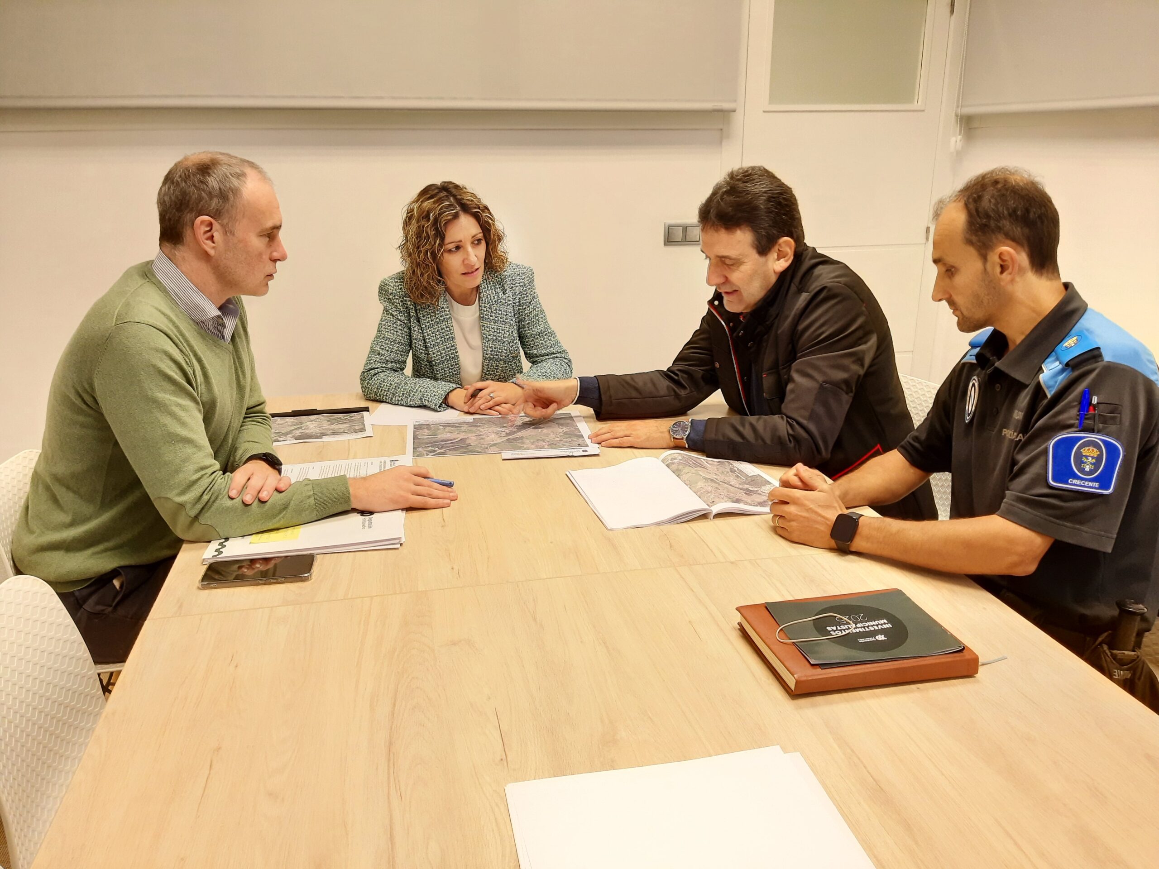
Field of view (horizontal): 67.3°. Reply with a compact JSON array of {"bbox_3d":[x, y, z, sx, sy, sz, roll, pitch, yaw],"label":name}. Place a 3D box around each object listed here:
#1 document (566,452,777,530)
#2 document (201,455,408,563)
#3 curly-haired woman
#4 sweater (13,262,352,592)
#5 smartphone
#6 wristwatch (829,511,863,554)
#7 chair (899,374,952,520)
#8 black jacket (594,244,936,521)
[{"bbox_3d":[0.198,0.090,1.641,0.385,0.025,0.292,-5,19,-14],"label":"document"},{"bbox_3d":[-0.470,0.119,1.567,0.303,0.015,0.425,-3,18,-10],"label":"document"},{"bbox_3d":[-0.290,-0.008,2.313,0.510,1.270,0.620,-3,18,-10],"label":"curly-haired woman"},{"bbox_3d":[-0.702,0.005,1.600,0.590,0.620,0.540,-4,19,-13],"label":"sweater"},{"bbox_3d":[-0.483,0.202,1.321,0.156,0.011,0.077,-3,18,-10],"label":"smartphone"},{"bbox_3d":[0.419,0.153,1.355,0.042,0.062,0.052,7,-11,20],"label":"wristwatch"},{"bbox_3d":[0.574,0.272,2.182,0.520,0.820,0.470,-4,19,-13],"label":"chair"},{"bbox_3d":[0.371,-0.083,1.917,0.620,0.670,0.530,-4,19,-13],"label":"black jacket"}]

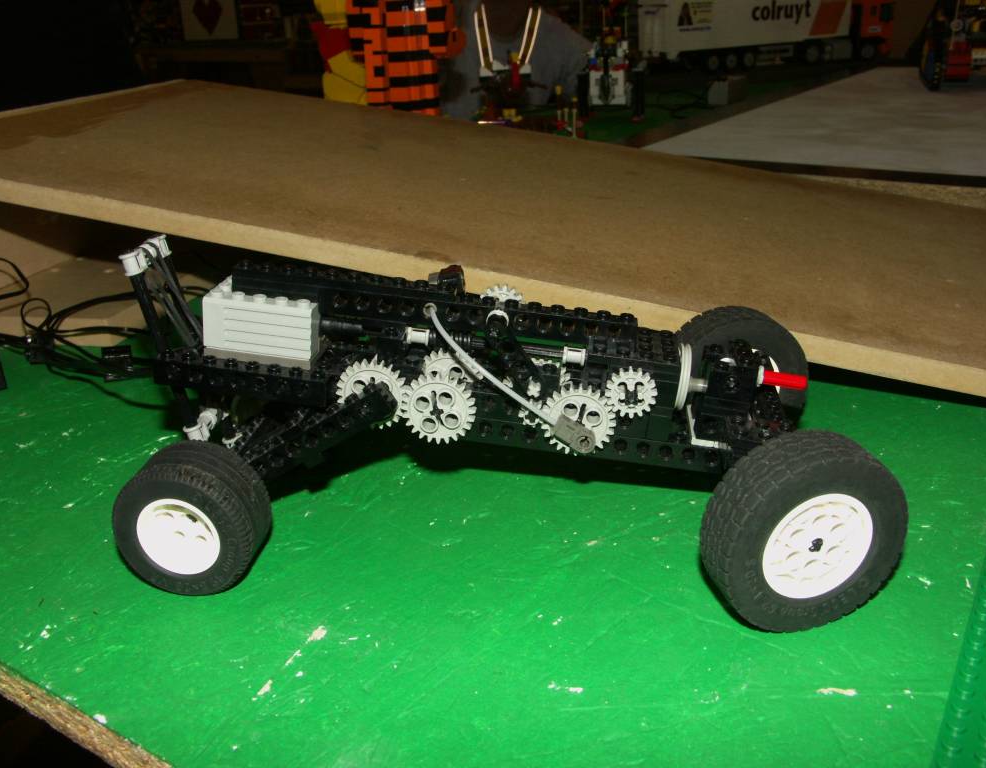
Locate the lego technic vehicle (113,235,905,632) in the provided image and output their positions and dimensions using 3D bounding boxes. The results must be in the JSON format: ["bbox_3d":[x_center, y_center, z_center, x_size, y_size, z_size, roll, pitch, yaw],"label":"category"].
[{"bbox_3d":[0.003,0.001,0.341,0.263,0.113,0.160,0,22,6],"label":"lego technic vehicle"}]

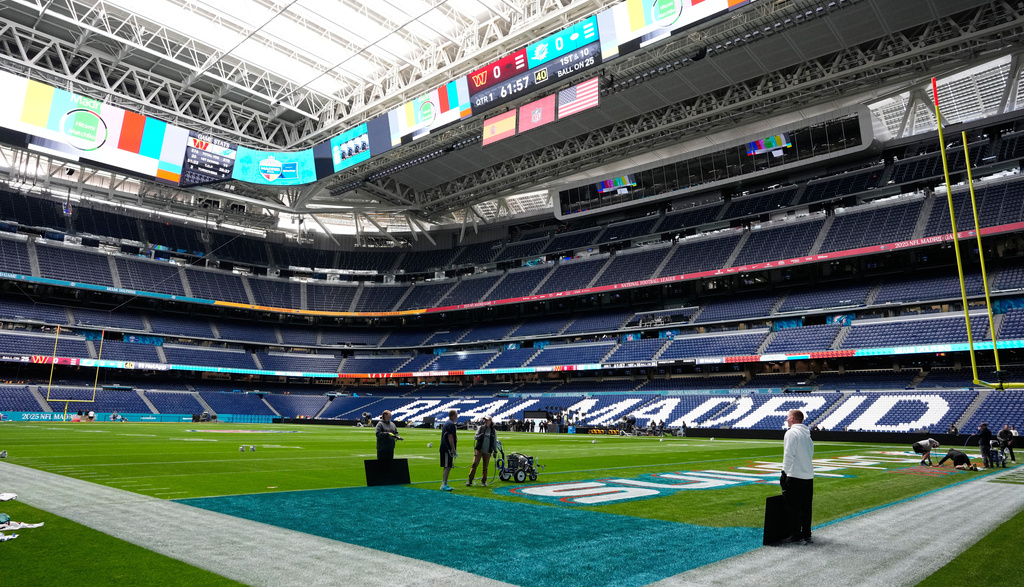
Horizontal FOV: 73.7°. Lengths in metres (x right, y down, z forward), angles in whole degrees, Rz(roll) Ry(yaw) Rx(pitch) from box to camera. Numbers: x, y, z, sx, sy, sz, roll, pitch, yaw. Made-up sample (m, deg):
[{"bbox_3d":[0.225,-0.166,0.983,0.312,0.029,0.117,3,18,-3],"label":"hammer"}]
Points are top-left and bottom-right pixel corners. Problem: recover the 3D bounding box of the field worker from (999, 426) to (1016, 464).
[{"bbox_3d":[22.250,6.764,30.700,0.720,1.720,0.480,-4,-11,25],"label":"field worker"}]

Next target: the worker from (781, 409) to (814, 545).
[{"bbox_3d":[3.864,2.444,9.250,0.400,1.770,0.520,-9,-14,44],"label":"worker"}]

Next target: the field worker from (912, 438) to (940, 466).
[{"bbox_3d":[16.682,6.361,27.500,1.050,1.130,0.600,-4,-11,25],"label":"field worker"}]

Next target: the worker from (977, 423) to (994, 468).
[{"bbox_3d":[18.904,6.065,27.300,0.620,1.760,0.550,-4,-11,24],"label":"worker"}]

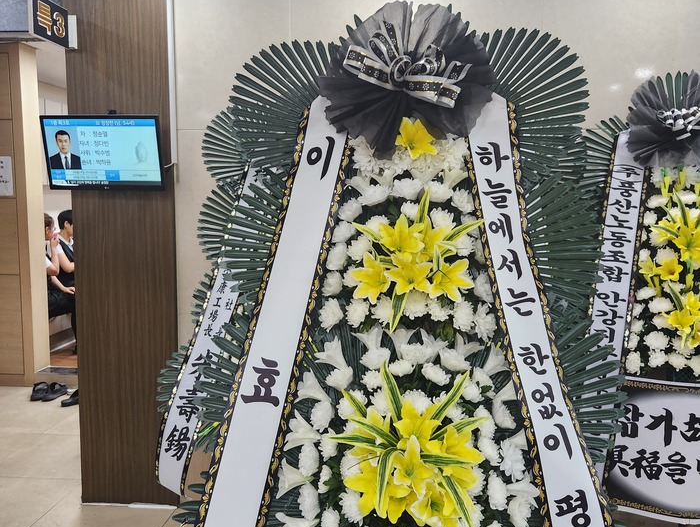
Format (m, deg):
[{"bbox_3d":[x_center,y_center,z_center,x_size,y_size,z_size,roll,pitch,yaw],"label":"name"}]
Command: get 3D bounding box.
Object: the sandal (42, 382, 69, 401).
[{"bbox_3d":[-2.265,0.972,4.760,0.100,0.095,0.265,1,6,9],"label":"sandal"}]

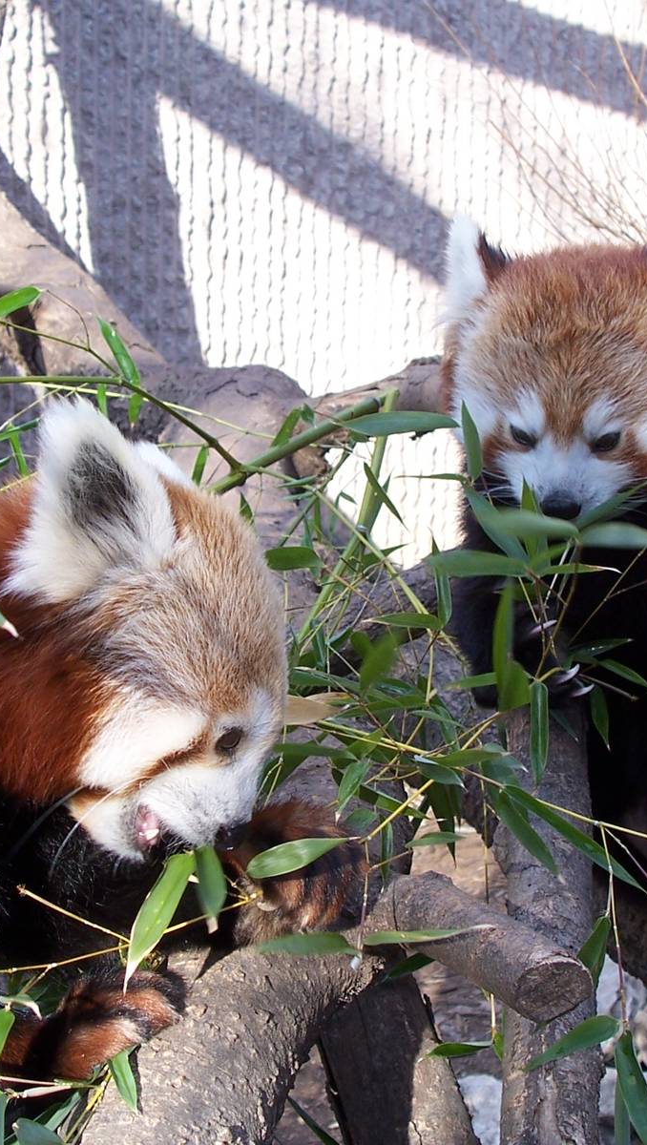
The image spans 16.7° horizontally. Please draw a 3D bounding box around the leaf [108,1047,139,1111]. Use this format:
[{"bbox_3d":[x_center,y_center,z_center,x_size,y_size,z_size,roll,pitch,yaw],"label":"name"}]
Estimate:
[{"bbox_3d":[-0.100,0.254,1.100,0.012,0.005,0.042,-13,47,-21],"label":"leaf"}]

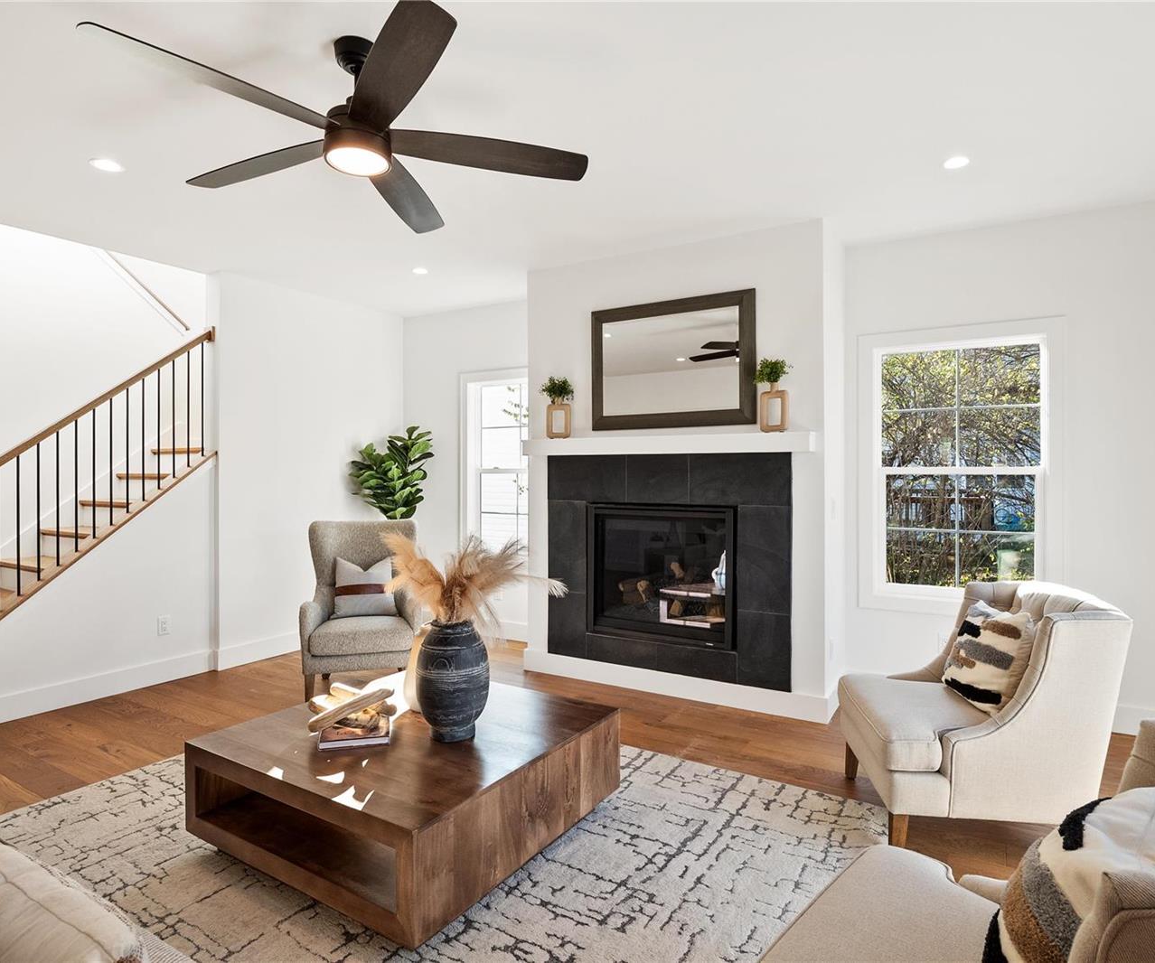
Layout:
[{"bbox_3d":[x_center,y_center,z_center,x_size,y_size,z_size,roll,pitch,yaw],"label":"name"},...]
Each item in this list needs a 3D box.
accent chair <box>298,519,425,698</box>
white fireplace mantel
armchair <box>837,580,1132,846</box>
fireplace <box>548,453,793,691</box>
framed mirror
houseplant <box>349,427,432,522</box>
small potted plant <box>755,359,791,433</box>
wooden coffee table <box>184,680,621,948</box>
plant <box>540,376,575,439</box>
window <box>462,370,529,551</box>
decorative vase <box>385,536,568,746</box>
[{"bbox_3d":[-1.335,0.791,4.164,0.720,1.040,0.800,0,1,-11],"label":"accent chair"},{"bbox_3d":[0.475,-0.211,3.870,1.800,0.105,0.190,1,1,29],"label":"white fireplace mantel"},{"bbox_3d":[1.530,0.888,2.550,0.790,0.900,0.680,0,1,7],"label":"armchair"},{"bbox_3d":[0.491,0.505,3.965,1.606,1.350,0.060,1,1,29],"label":"fireplace"},{"bbox_3d":[0.559,-0.708,3.900,1.056,0.768,0.040,1,1,29],"label":"framed mirror"},{"bbox_3d":[-1.490,0.424,5.188,0.660,1.740,0.600,0,1,0],"label":"houseplant"},{"bbox_3d":[1.072,-0.461,3.522,0.200,0.410,0.160,1,1,29],"label":"small potted plant"},{"bbox_3d":[-0.643,1.155,2.576,1.170,0.359,1.130,1,1,32],"label":"wooden coffee table"},{"bbox_3d":[-0.125,-0.472,4.199,0.210,0.410,0.170,1,1,29],"label":"plant"},{"bbox_3d":[-0.563,-0.077,5.259,1.020,1.670,0.100,1,1,29],"label":"window"},{"bbox_3d":[-0.400,0.590,2.460,0.660,0.770,0.420,0,1,0],"label":"decorative vase"}]

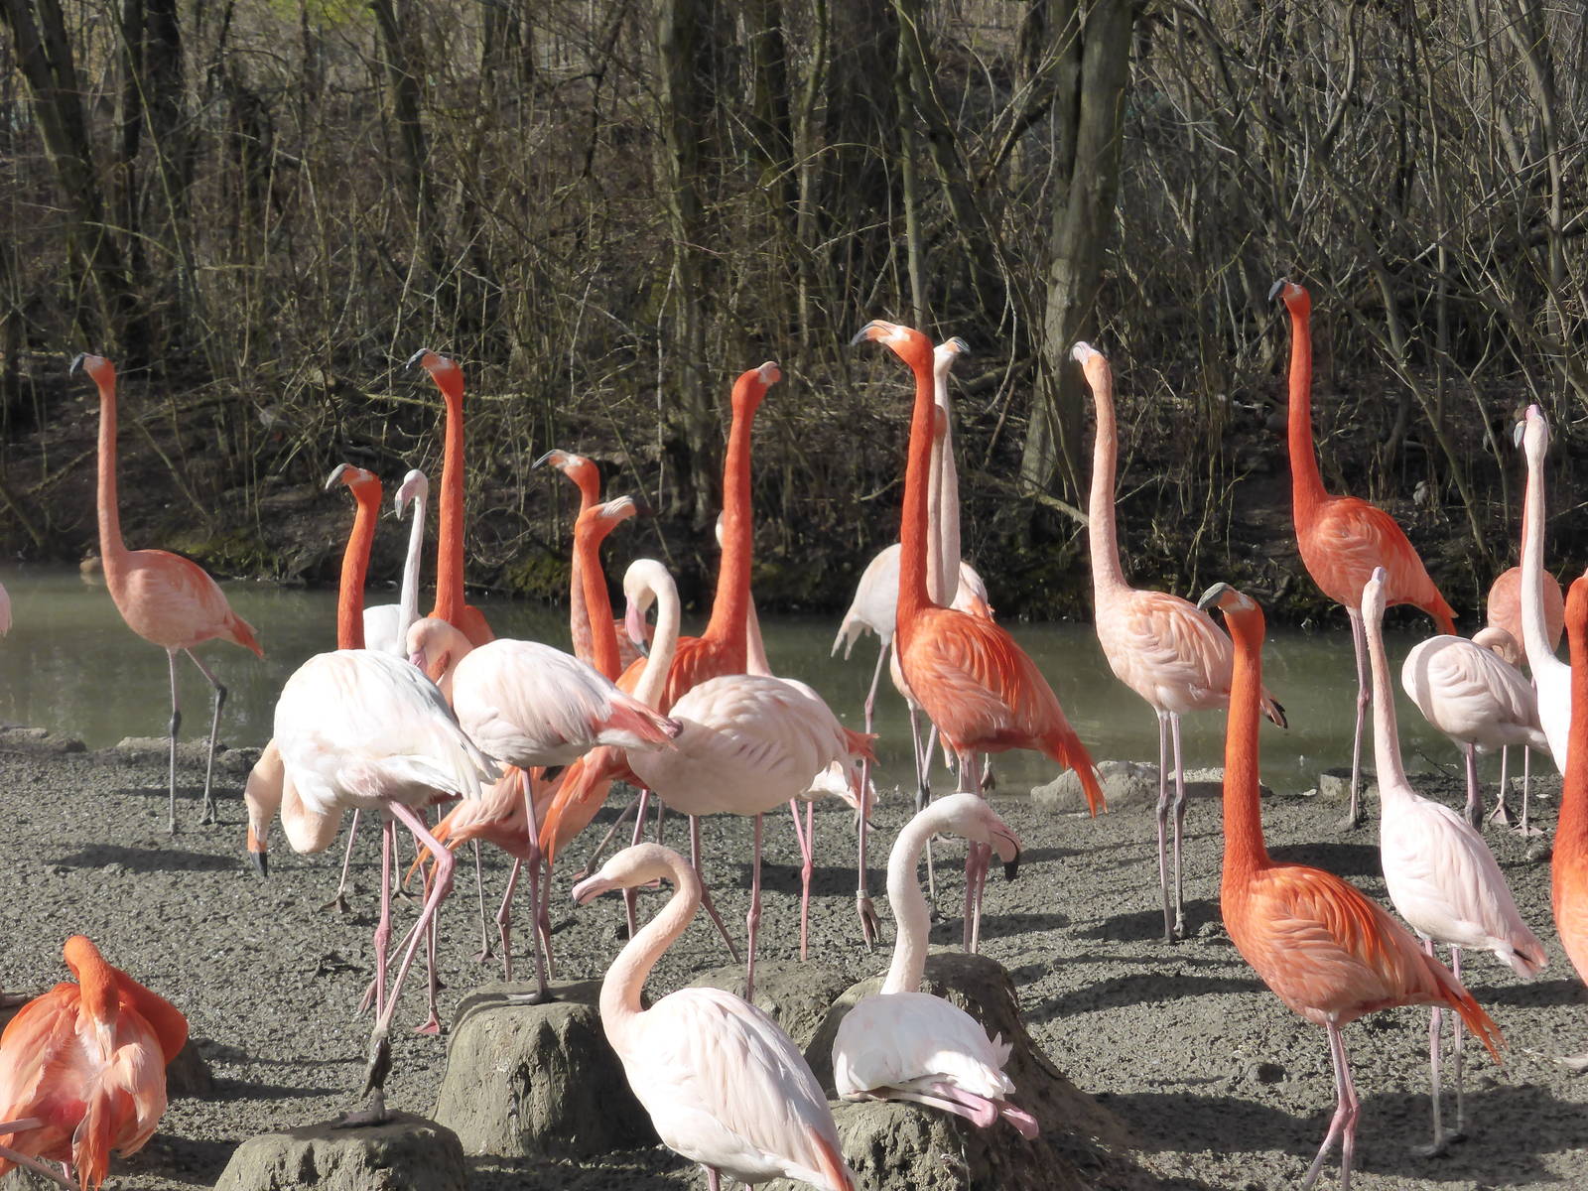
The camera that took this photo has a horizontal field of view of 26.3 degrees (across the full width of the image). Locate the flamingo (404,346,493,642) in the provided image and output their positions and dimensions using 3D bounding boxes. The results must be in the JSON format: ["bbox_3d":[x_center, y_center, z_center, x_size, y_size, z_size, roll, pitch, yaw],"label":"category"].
[{"bbox_3d":[-0.737,0.168,7.650,0.260,1.439,0.480,6,12,31],"label":"flamingo"}]

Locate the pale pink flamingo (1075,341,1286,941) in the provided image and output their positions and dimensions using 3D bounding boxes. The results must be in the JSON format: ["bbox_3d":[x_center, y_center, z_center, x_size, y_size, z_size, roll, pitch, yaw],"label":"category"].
[{"bbox_3d":[0.913,0.118,8.050,0.500,1.431,0.250,5,11,25],"label":"pale pink flamingo"}]

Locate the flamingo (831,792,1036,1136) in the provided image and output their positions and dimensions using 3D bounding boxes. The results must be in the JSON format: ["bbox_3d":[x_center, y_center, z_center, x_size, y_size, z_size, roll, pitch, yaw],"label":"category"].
[{"bbox_3d":[0.257,0.673,6.250,0.460,0.626,0.300,7,12,39],"label":"flamingo"}]

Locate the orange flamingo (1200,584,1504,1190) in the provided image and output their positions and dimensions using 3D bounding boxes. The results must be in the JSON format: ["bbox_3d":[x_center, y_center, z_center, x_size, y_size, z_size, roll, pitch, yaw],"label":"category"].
[{"bbox_3d":[0.992,0.587,6.050,0.540,1.237,0.260,3,10,16],"label":"orange flamingo"}]

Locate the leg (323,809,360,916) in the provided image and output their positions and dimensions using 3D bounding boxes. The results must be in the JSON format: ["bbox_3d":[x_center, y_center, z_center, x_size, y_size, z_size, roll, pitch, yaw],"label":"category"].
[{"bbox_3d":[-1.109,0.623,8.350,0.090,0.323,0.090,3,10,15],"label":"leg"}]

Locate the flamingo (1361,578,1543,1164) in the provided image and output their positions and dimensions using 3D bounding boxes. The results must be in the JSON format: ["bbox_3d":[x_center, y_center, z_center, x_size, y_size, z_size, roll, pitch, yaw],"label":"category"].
[{"bbox_3d":[1.357,0.551,7.000,0.440,1.230,0.250,8,13,37],"label":"flamingo"}]

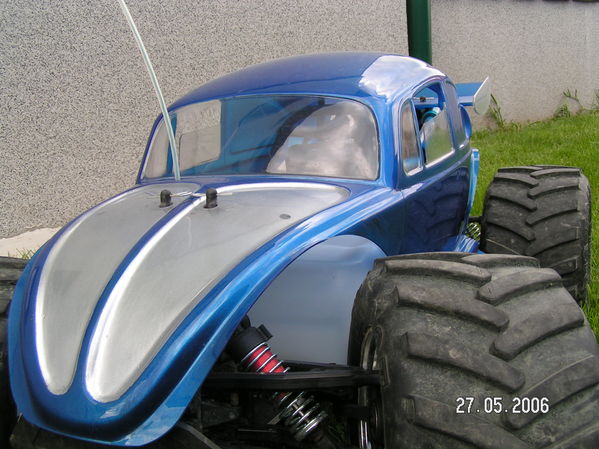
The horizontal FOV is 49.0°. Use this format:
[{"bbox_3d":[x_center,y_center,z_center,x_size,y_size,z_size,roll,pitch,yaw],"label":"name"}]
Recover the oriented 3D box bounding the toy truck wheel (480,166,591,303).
[{"bbox_3d":[0.300,0.015,0.819,0.113,0.176,0.176,2,12,25],"label":"toy truck wheel"}]

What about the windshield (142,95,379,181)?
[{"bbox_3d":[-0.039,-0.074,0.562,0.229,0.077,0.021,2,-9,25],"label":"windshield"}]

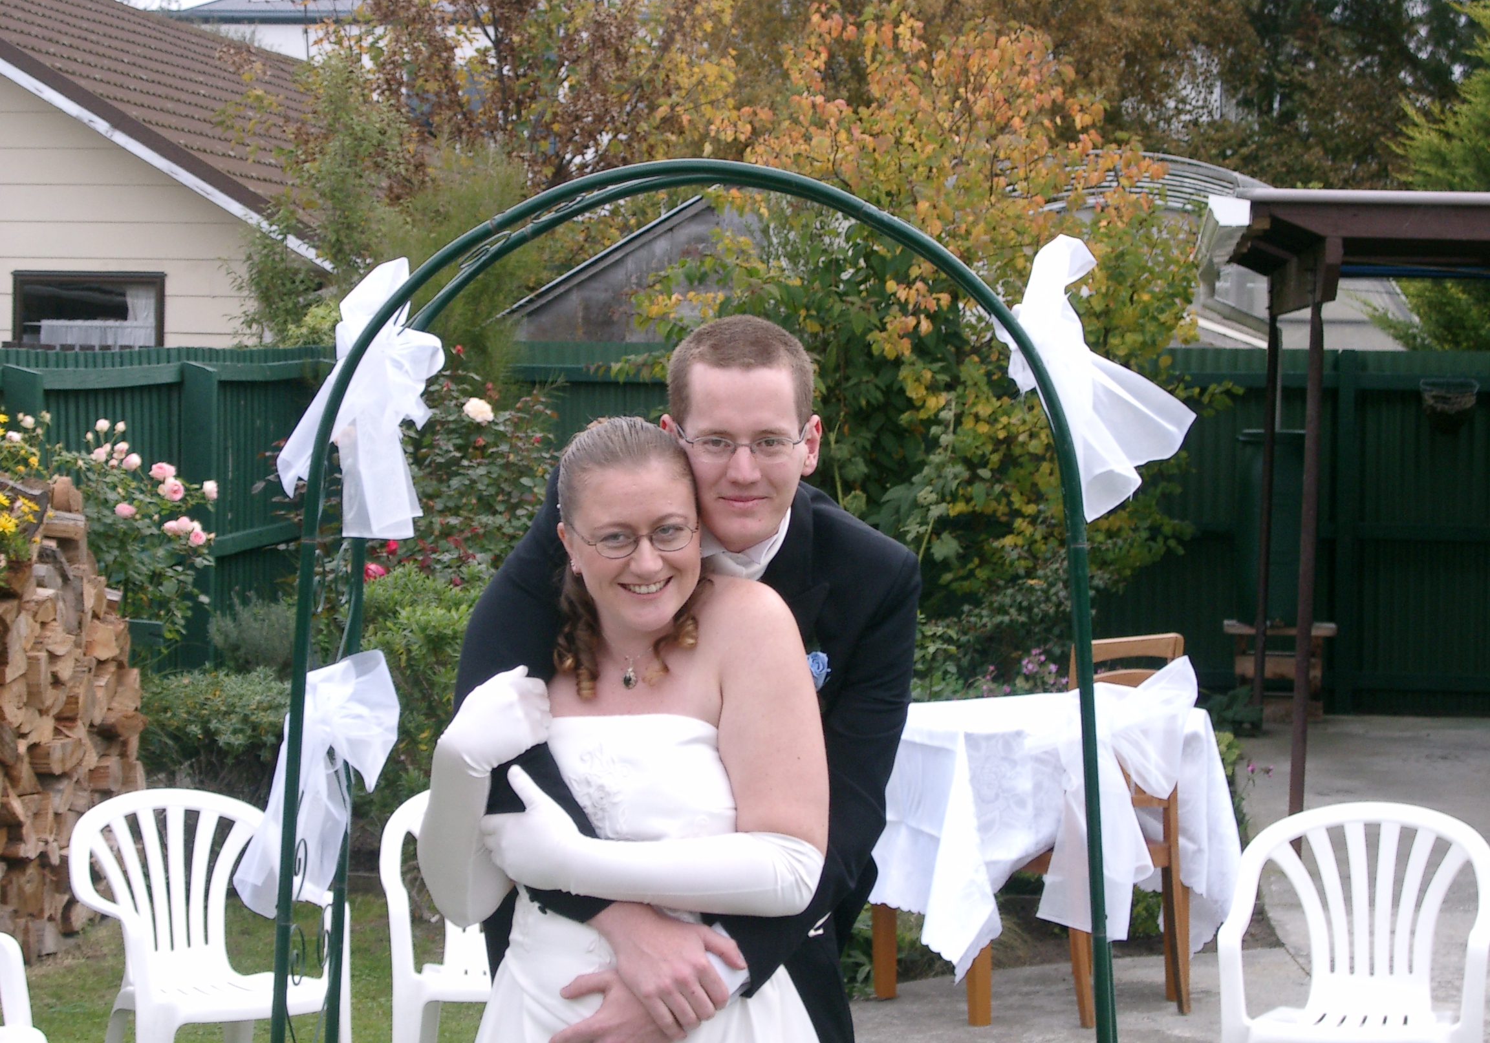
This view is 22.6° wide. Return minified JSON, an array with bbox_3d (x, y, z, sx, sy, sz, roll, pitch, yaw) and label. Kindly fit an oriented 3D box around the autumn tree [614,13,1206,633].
[{"bbox_3d":[0.730,-0.471,15.293,2.350,3.040,2.200,0,2,0],"label":"autumn tree"}]

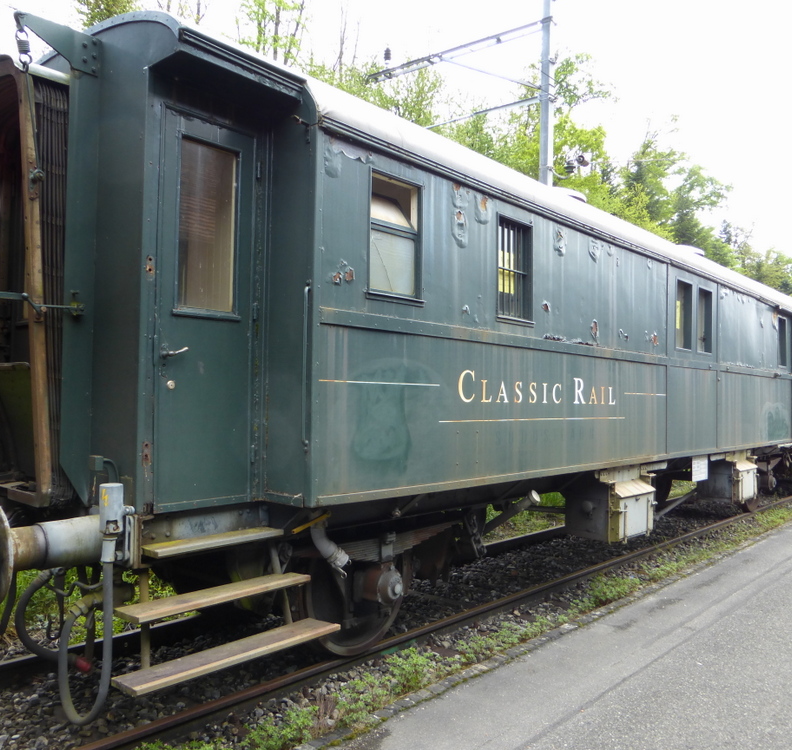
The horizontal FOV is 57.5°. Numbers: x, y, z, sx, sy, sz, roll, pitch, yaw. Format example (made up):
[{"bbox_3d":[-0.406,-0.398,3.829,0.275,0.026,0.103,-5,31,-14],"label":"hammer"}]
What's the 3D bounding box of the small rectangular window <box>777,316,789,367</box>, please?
[{"bbox_3d":[5.821,-0.489,10.881,0.050,0.745,0.500,-1,-3,42],"label":"small rectangular window"}]

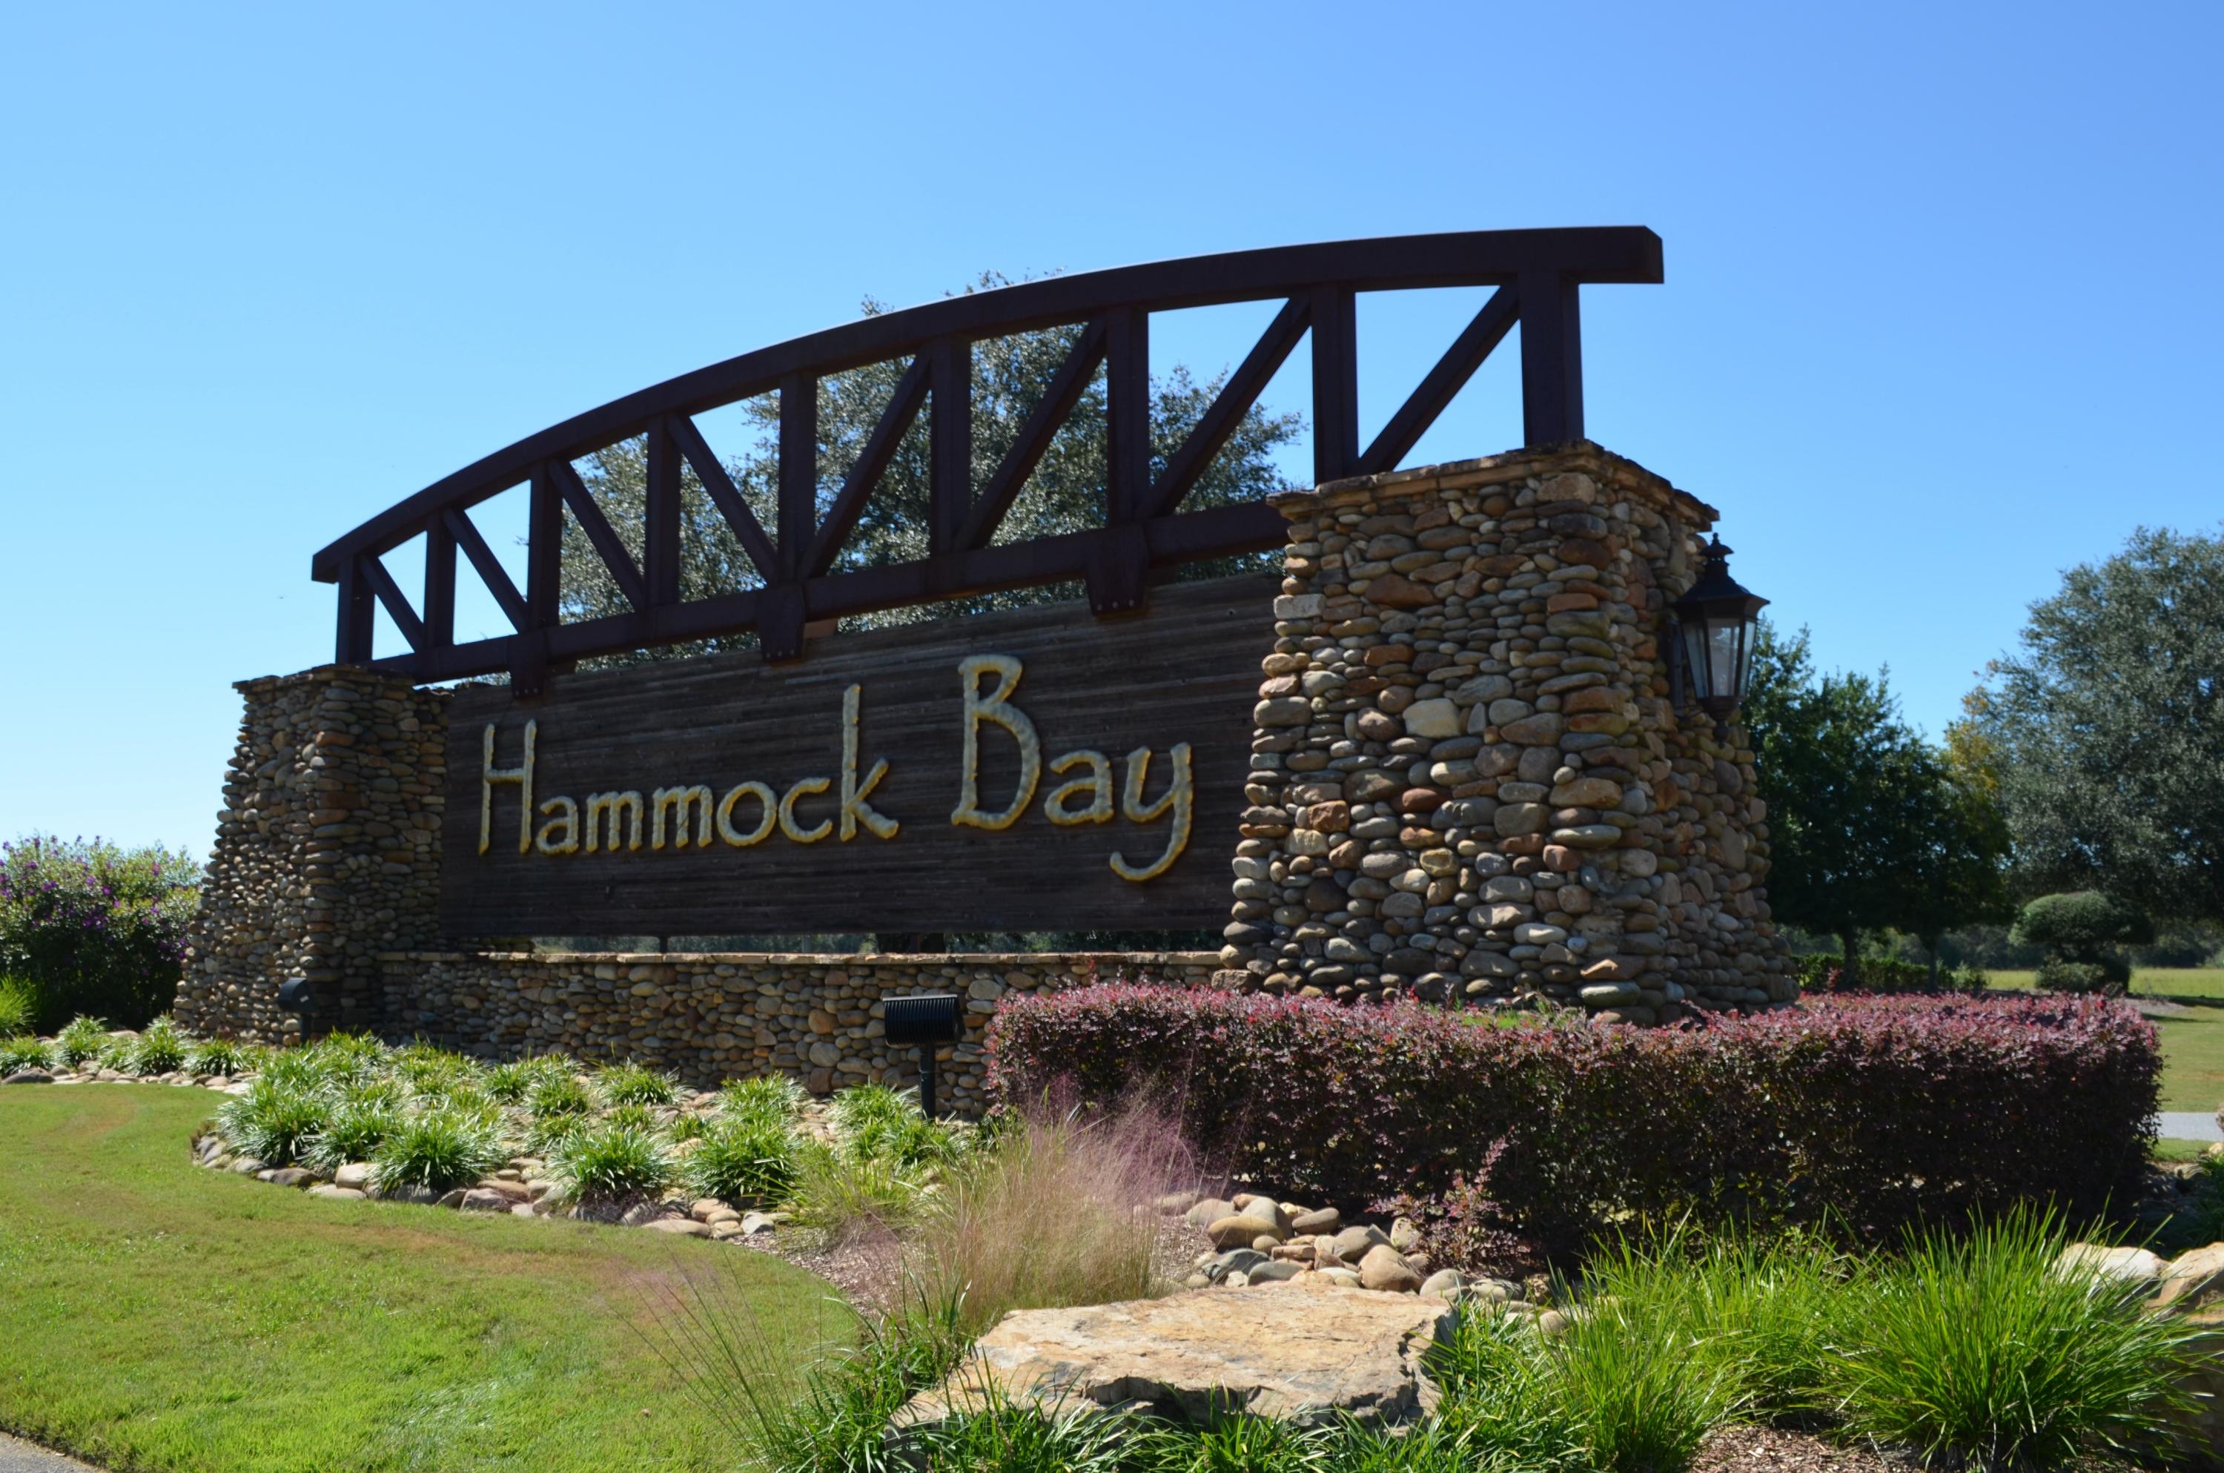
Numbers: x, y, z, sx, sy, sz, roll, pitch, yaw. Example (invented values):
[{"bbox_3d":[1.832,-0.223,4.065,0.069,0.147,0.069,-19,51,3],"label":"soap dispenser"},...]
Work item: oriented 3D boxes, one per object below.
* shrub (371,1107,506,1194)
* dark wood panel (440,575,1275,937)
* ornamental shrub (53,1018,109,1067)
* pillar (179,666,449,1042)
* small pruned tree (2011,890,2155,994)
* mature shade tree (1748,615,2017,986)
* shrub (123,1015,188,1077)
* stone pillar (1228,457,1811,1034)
[{"bbox_3d":[-2.957,1.816,7.300,0.587,0.381,0.587,3,-8,-21],"label":"shrub"},{"bbox_3d":[-1.973,0.317,10.527,7.883,1.851,0.130,-5,-9,36],"label":"dark wood panel"},{"bbox_3d":[-7.317,2.167,11.800,0.382,0.357,0.382,5,-9,-31],"label":"ornamental shrub"},{"bbox_3d":[-5.868,0.983,13.237,1.914,2.766,2.080,-5,-9,36],"label":"pillar"},{"bbox_3d":[23.384,4.966,40.000,3.299,2.546,3.134,-4,-9,30],"label":"small pruned tree"},{"bbox_3d":[18.576,1.668,41.000,7.148,9.026,7.148,-3,-8,24],"label":"mature shade tree"},{"bbox_3d":[-6.437,2.086,11.200,0.421,0.397,0.421,4,-8,-29],"label":"shrub"},{"bbox_3d":[1.838,0.253,7.604,2.018,2.683,2.122,-5,-9,36],"label":"stone pillar"}]

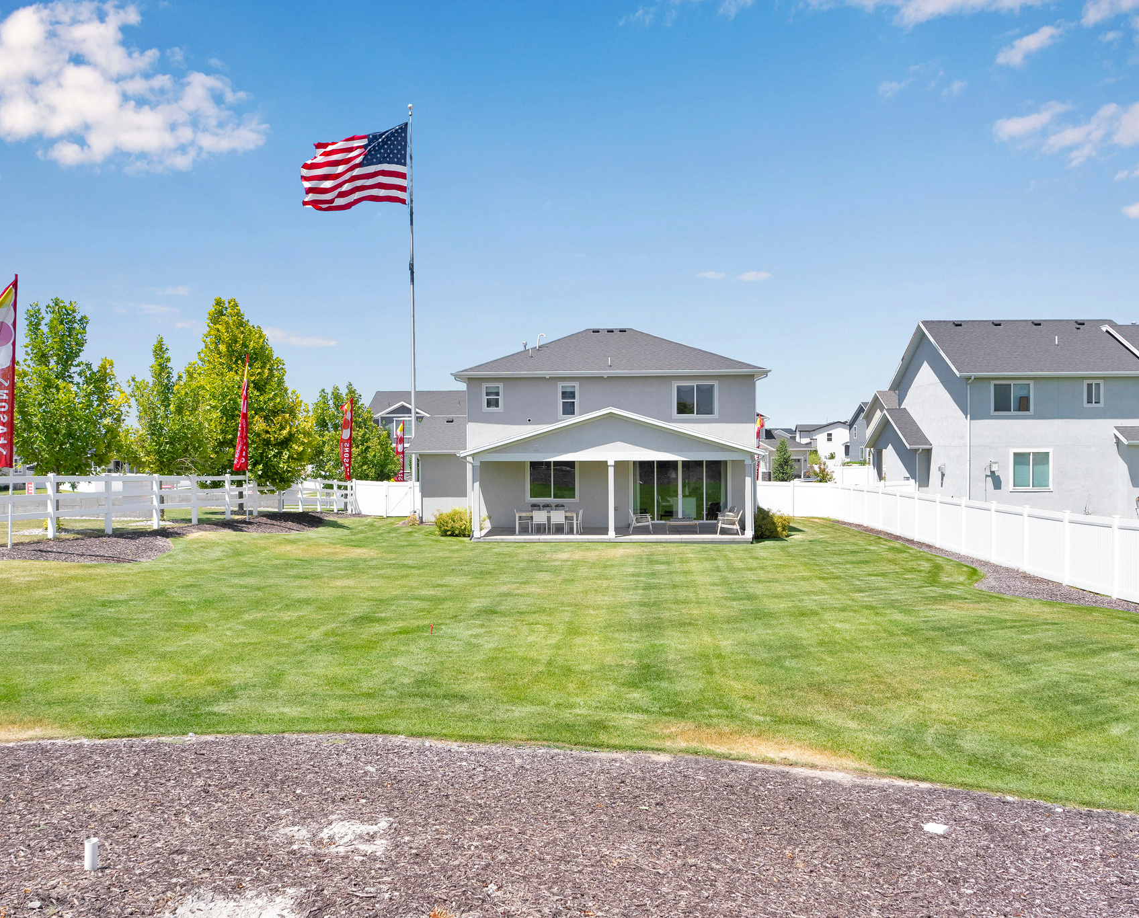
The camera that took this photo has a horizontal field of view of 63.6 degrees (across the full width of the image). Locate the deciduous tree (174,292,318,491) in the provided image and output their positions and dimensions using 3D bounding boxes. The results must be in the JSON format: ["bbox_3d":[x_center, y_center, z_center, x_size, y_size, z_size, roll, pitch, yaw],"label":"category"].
[{"bbox_3d":[-14.100,-2.390,40.000,6.000,9.200,5.800,0,-1,5],"label":"deciduous tree"}]

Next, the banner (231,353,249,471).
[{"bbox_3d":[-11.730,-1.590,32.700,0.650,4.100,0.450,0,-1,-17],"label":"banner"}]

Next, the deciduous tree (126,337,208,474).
[{"bbox_3d":[-14.800,-1.100,33.500,3.100,6.600,3.100,0,-1,5],"label":"deciduous tree"}]

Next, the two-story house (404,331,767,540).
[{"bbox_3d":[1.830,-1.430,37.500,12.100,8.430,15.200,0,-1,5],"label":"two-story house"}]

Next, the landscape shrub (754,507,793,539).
[{"bbox_3d":[7.100,2.230,32.000,1.400,1.150,1.350,0,-1,5],"label":"landscape shrub"}]

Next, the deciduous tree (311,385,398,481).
[{"bbox_3d":[-12.500,-0.680,53.000,5.000,7.300,4.900,0,-1,5],"label":"deciduous tree"}]

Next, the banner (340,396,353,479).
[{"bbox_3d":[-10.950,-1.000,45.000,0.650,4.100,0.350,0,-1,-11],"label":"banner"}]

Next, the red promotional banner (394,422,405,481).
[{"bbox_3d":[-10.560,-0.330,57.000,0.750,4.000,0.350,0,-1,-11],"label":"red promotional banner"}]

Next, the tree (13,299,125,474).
[{"bbox_3d":[-15.070,-1.340,27.500,3.400,6.900,3.400,0,-1,5],"label":"tree"}]

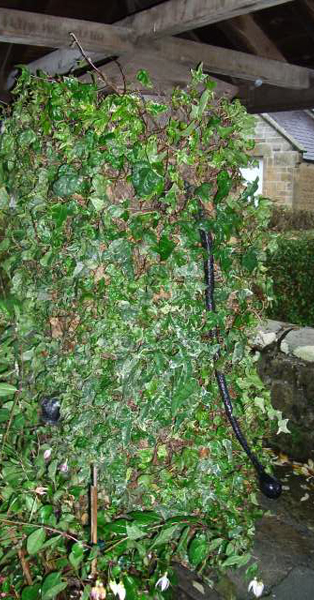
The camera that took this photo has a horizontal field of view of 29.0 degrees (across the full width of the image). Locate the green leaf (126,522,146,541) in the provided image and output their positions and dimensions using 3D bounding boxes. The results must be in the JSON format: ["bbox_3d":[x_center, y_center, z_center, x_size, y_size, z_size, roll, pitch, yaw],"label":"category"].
[{"bbox_3d":[-0.053,0.603,1.580,0.051,0.046,0.025,2,8,3],"label":"green leaf"}]

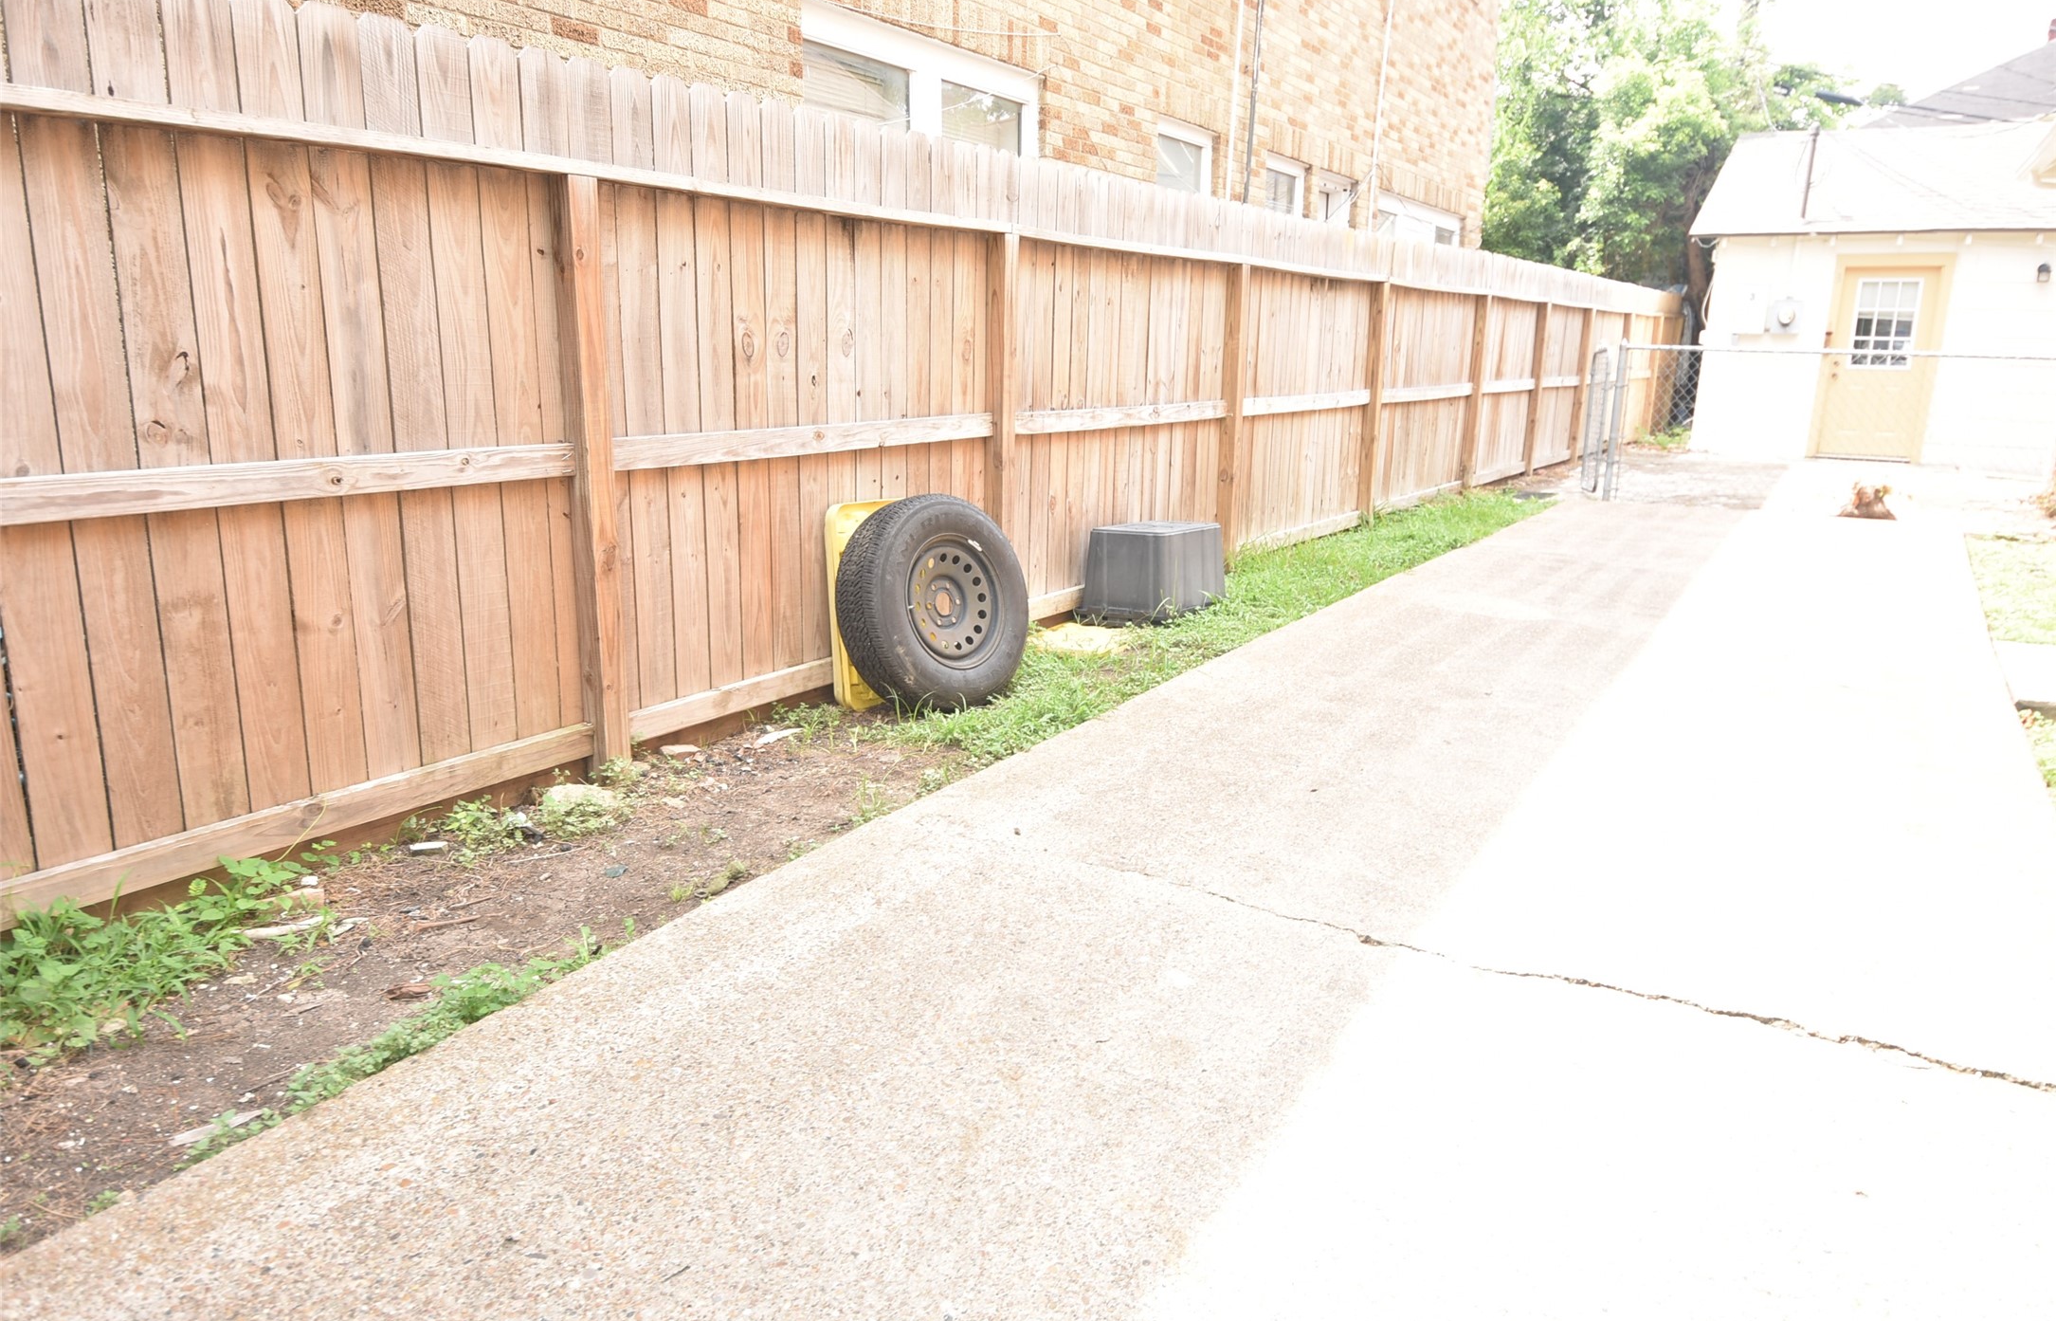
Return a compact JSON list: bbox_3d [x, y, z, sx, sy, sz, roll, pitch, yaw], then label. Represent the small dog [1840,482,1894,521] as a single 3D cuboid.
[{"bbox_3d":[6.231,-1.204,10.182,0.310,0.270,0.420,14,18,42],"label":"small dog"}]

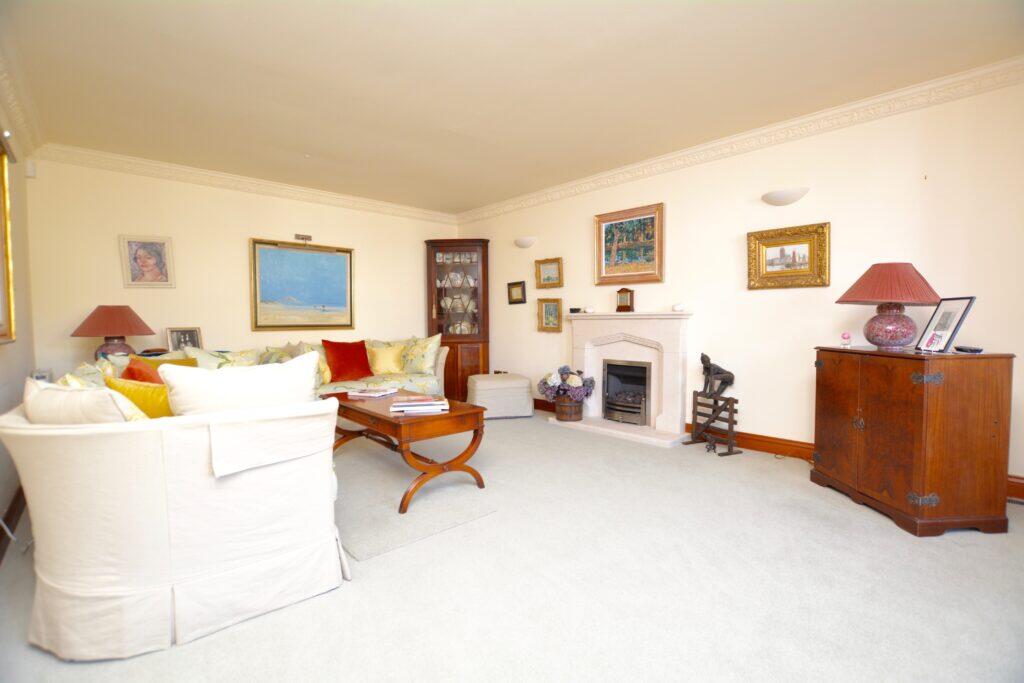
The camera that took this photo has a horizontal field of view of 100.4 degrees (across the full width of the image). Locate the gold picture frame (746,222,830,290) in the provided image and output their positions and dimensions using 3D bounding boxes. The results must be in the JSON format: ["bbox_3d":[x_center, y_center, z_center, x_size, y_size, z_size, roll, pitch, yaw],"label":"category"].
[{"bbox_3d":[2.012,-0.604,3.117,0.502,0.435,0.055,2,4,44],"label":"gold picture frame"}]

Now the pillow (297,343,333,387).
[{"bbox_3d":[-1.851,0.216,4.000,0.410,0.420,0.150,-3,-14,-41],"label":"pillow"}]

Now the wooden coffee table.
[{"bbox_3d":[-0.734,0.644,2.804,0.560,0.490,1.070,-2,3,-40],"label":"wooden coffee table"}]

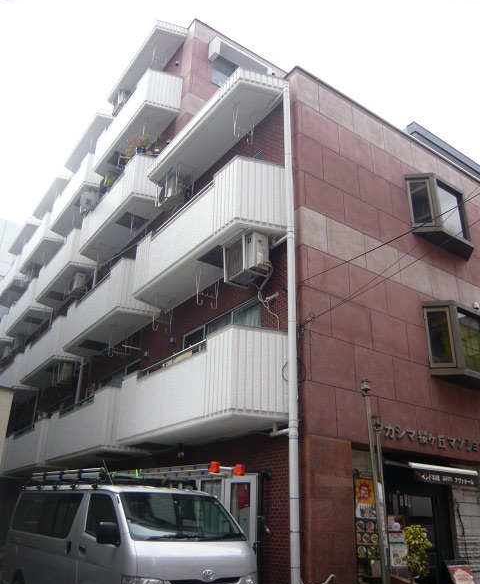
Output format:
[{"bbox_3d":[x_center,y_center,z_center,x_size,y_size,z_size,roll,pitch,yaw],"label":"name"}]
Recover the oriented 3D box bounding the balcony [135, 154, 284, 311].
[{"bbox_3d":[-0.701,-0.911,9.350,0.874,1.307,4.020,18,-30,-31],"label":"balcony"}]

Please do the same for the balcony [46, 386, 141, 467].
[{"bbox_3d":[-3.514,3.355,12.340,0.958,1.287,4.215,18,-30,-31],"label":"balcony"}]

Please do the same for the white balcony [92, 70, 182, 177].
[{"bbox_3d":[-3.006,-4.649,14.812,0.874,1.315,3.990,18,-30,-31],"label":"white balcony"}]

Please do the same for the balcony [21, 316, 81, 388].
[{"bbox_3d":[-6.118,2.082,17.029,0.958,1.287,4.178,18,-30,-31],"label":"balcony"}]

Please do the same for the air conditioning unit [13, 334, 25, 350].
[{"bbox_3d":[-8.776,2.008,20.340,0.280,0.560,0.760,18,-30,-31],"label":"air conditioning unit"}]

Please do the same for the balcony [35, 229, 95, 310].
[{"bbox_3d":[-5.490,-0.727,16.691,0.874,1.307,3.990,18,-30,-31],"label":"balcony"}]

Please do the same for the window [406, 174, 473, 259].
[{"bbox_3d":[4.060,-1.512,10.221,1.816,1.338,0.380,18,-30,-32],"label":"window"}]

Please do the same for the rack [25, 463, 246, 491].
[{"bbox_3d":[-1.768,2.632,7.351,1.420,0.280,4.100,19,-28,-33],"label":"rack"}]

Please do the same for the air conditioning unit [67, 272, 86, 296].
[{"bbox_3d":[-5.326,-0.201,16.963,0.285,0.559,0.684,18,-30,-31],"label":"air conditioning unit"}]

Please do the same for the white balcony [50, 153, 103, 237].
[{"bbox_3d":[-5.998,-3.535,19.637,0.958,1.287,4.178,18,-30,-31],"label":"white balcony"}]

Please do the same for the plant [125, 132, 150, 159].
[{"bbox_3d":[-2.466,-3.559,12.578,0.460,0.620,0.460,1,-25,1],"label":"plant"}]

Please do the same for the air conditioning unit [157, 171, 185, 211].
[{"bbox_3d":[-1.657,-2.317,12.283,0.285,0.541,0.684,18,-30,-31],"label":"air conditioning unit"}]

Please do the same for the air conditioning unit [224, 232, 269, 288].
[{"bbox_3d":[0.118,-0.514,8.605,0.291,0.627,0.741,18,-30,-31],"label":"air conditioning unit"}]

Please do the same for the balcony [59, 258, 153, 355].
[{"bbox_3d":[-3.454,0.564,13.636,0.958,1.287,4.215,18,-30,-31],"label":"balcony"}]

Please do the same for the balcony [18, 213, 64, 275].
[{"bbox_3d":[-8.718,-1.985,23.102,0.958,1.287,4.152,18,-30,-31],"label":"balcony"}]

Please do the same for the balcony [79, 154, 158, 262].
[{"bbox_3d":[-3.051,-2.108,13.600,0.874,1.307,3.975,18,-30,-31],"label":"balcony"}]

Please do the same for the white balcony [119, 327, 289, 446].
[{"bbox_3d":[-0.838,1.831,8.932,0.958,1.287,4.261,18,-30,-31],"label":"white balcony"}]

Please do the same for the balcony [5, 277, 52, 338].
[{"bbox_3d":[-7.901,0.637,19.745,0.874,1.307,3.952,18,-30,-31],"label":"balcony"}]

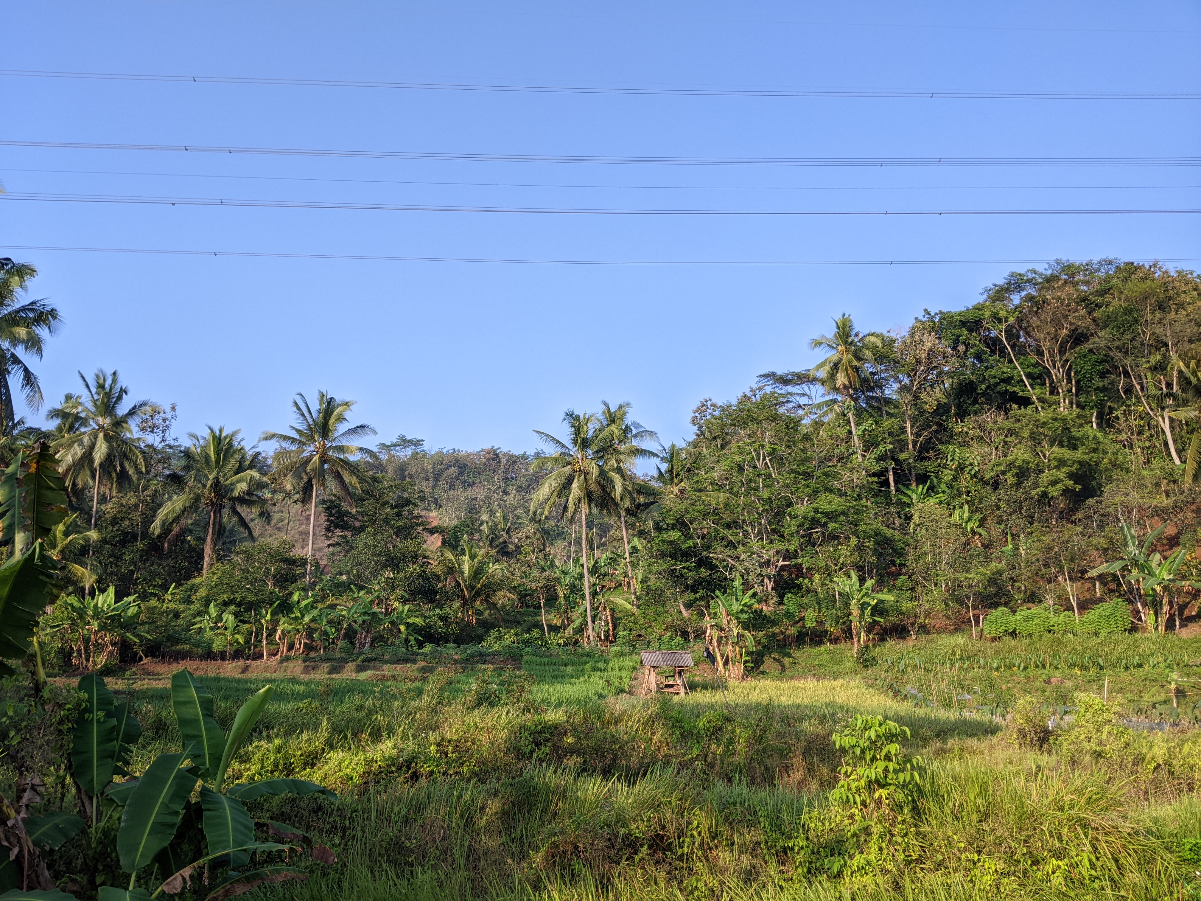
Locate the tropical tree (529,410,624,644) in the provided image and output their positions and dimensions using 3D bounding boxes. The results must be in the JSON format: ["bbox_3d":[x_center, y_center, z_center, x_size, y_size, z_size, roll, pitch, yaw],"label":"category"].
[{"bbox_3d":[-1.102,4.545,55.000,6.115,13.772,6.000,0,-5,0],"label":"tropical tree"}]

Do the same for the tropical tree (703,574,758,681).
[{"bbox_3d":[6.082,8.351,44.000,2.577,4.892,2.600,0,-3,0],"label":"tropical tree"}]

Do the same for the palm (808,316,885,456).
[{"bbox_3d":[21.601,-4.764,82.000,6.892,14.351,7.000,0,-3,0],"label":"palm"}]

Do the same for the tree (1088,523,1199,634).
[{"bbox_3d":[27.233,6.426,47.000,5.466,5.559,5.000,0,-3,0],"label":"tree"}]

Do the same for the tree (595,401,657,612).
[{"bbox_3d":[1.397,3.819,62.000,4.968,14.159,5.000,0,-5,0],"label":"tree"}]

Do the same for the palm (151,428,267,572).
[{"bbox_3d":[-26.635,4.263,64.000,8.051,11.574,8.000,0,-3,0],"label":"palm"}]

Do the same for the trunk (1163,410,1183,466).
[{"bbox_3d":[40.358,-0.892,66.000,1.451,3.958,0.900,0,-3,0],"label":"trunk"}]

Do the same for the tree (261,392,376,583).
[{"bbox_3d":[-17.156,2.626,57.000,6.965,12.389,6.900,0,-5,0],"label":"tree"}]

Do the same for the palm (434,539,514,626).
[{"bbox_3d":[-7.707,8.078,57.000,4.853,5.367,4.700,0,-5,0],"label":"palm"}]

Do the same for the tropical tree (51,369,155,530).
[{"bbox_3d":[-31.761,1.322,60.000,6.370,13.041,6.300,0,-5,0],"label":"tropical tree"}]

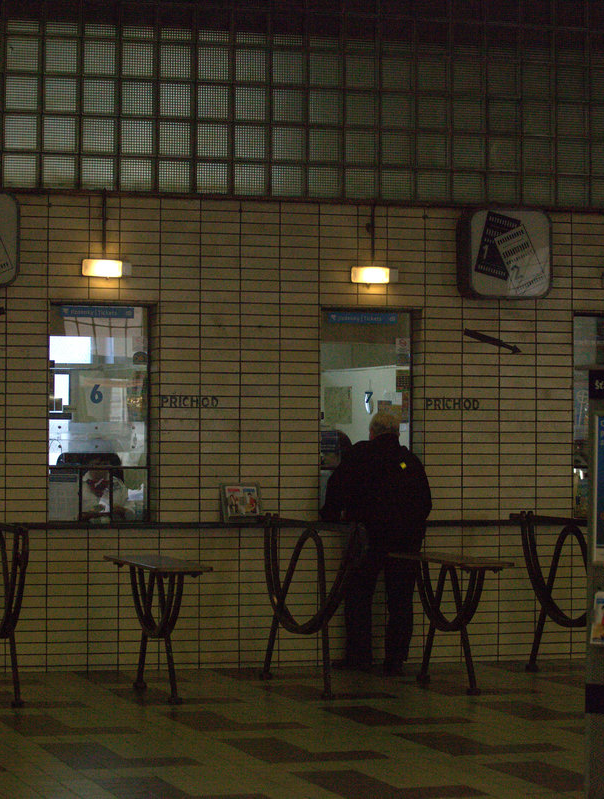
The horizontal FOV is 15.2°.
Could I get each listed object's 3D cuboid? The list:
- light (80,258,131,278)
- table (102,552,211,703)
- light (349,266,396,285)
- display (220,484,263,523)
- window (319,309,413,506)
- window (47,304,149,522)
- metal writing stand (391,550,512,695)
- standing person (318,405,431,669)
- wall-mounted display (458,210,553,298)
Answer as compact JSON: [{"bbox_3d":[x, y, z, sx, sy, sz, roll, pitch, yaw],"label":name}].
[{"bbox_3d":[-1.245,-0.833,14.413,0.311,0.122,0.120,1,-1,-16],"label":"light"},{"bbox_3d":[-0.834,1.317,13.009,0.325,0.775,1.290,1,-2,-17],"label":"table"},{"bbox_3d":[0.479,-0.815,14.899,0.318,0.119,0.120,1,-1,-16],"label":"light"},{"bbox_3d":[-0.389,0.673,14.675,0.247,0.252,0.140,1,-2,-17],"label":"display"},{"bbox_3d":[0.427,0.097,15.050,0.661,1.426,0.130,1,-1,-16],"label":"window"},{"bbox_3d":[-1.308,0.086,14.561,0.672,1.411,0.130,1,-1,-16],"label":"window"},{"bbox_3d":[0.869,1.334,13.535,0.325,0.775,1.240,1,-2,-17],"label":"metal writing stand"},{"bbox_3d":[0.481,0.912,14.513,0.660,1.673,0.500,1,-2,-17],"label":"standing person"},{"bbox_3d":[1.363,-0.969,15.224,0.595,0.595,0.220,1,-2,-17],"label":"wall-mounted display"}]

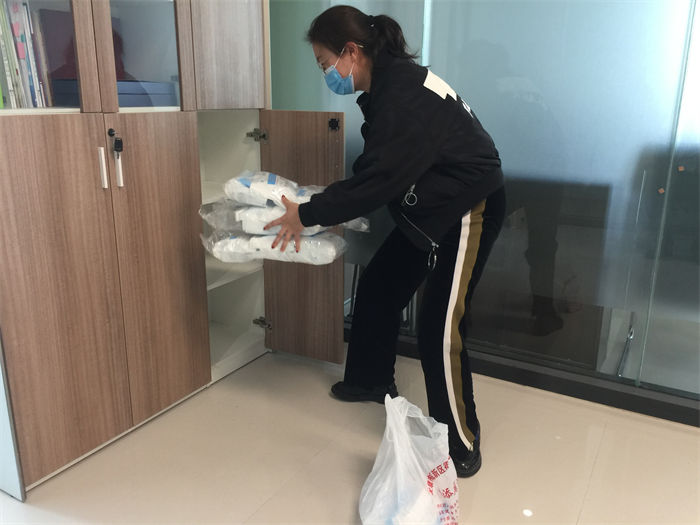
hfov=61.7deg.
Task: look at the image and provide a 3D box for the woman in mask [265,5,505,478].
[{"bbox_3d":[0.106,-0.097,1.957,0.780,1.420,0.530,4,15,13],"label":"woman in mask"}]

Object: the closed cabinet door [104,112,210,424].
[{"bbox_3d":[-0.669,0.014,2.099,0.020,1.072,0.386,9,18,28],"label":"closed cabinet door"}]

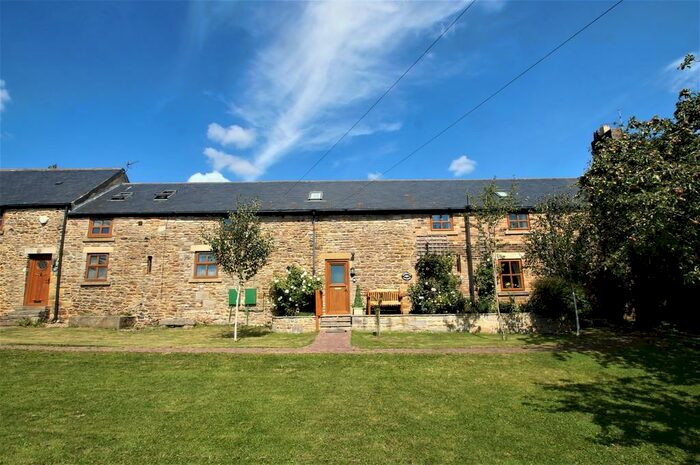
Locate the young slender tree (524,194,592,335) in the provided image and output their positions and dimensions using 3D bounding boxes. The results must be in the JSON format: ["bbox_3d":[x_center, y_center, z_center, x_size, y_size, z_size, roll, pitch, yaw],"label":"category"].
[{"bbox_3d":[6.738,0.972,11.182,2.195,4.492,1.950,-1,-9,-1],"label":"young slender tree"}]

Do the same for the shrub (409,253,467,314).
[{"bbox_3d":[3.167,1.839,12.666,2.153,2.241,1.000,-1,-9,-1],"label":"shrub"}]

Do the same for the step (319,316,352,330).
[{"bbox_3d":[-0.482,3.158,12.260,1.124,0.474,0.750,-1,-9,-1],"label":"step"}]

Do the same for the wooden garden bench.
[{"bbox_3d":[1.231,2.488,12.538,1.238,0.902,0.600,-1,-9,-1],"label":"wooden garden bench"}]

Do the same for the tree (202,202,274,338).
[{"bbox_3d":[-3.343,1.038,10.414,2.164,4.210,2.000,-1,-9,-1],"label":"tree"}]

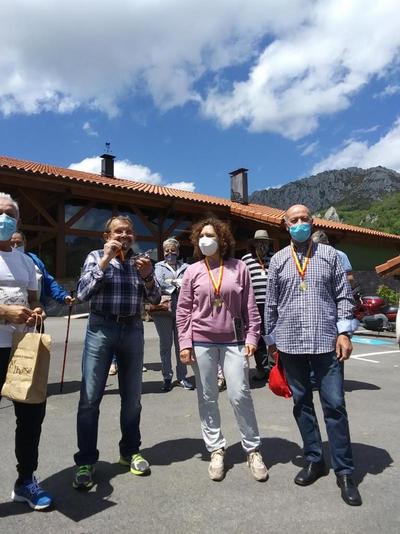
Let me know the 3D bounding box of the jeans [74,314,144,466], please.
[{"bbox_3d":[-0.600,0.810,2.660,0.460,0.980,0.310,0,0,-7],"label":"jeans"}]

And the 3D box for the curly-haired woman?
[{"bbox_3d":[0.145,0.515,2.590,0.590,1.650,0.380,0,0,7],"label":"curly-haired woman"}]

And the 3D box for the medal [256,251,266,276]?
[{"bbox_3d":[0.720,-0.035,4.680,0.130,0.310,0.090,0,0,0],"label":"medal"}]

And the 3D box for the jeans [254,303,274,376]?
[{"bbox_3d":[0.760,0.860,4.830,0.340,0.870,0.270,0,0,0],"label":"jeans"}]

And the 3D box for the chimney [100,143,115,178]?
[{"bbox_3d":[-3.210,-3.700,14.000,0.400,1.270,0.430,0,0,42],"label":"chimney"}]

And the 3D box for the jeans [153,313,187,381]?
[{"bbox_3d":[-0.340,0.865,4.520,0.390,0.840,0.270,0,0,-3],"label":"jeans"}]

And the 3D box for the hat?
[{"bbox_3d":[0.742,-0.377,4.820,0.260,0.135,0.280,0,0,0],"label":"hat"}]

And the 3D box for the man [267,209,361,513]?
[{"bbox_3d":[0.690,0.485,2.450,0.590,1.715,0.440,0,0,12],"label":"man"}]

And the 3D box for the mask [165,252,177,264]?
[{"bbox_3d":[-0.322,-0.087,4.400,0.140,0.135,0.090,0,0,7],"label":"mask"}]

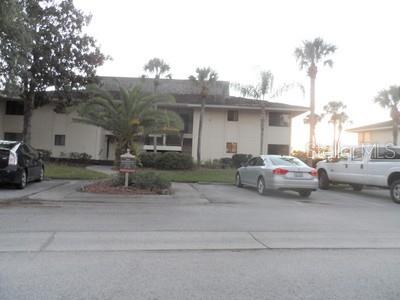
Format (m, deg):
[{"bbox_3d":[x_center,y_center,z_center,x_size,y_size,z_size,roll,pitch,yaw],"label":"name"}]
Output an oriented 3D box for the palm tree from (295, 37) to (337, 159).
[{"bbox_3d":[9.414,-3.774,23.000,3.450,11.300,3.400,2,0,0],"label":"palm tree"}]

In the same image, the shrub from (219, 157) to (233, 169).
[{"bbox_3d":[2.069,1.014,22.500,1.130,0.980,1.100,2,0,0],"label":"shrub"}]

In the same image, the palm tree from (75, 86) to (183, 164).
[{"bbox_3d":[-4.803,-1.501,18.500,7.100,5.500,6.800,2,0,0],"label":"palm tree"}]

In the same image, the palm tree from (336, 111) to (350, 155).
[{"bbox_3d":[19.665,-1.576,38.000,2.200,7.670,2.200,2,-1,0],"label":"palm tree"}]

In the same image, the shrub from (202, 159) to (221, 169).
[{"bbox_3d":[0.925,1.086,22.300,1.400,0.820,1.100,2,0,0],"label":"shrub"}]

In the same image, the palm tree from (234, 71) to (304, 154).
[{"bbox_3d":[5.395,-2.420,22.000,5.300,7.770,4.800,2,-1,0],"label":"palm tree"}]

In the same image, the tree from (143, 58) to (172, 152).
[{"bbox_3d":[-3.451,-2.935,22.000,2.400,8.650,2.400,2,-1,0],"label":"tree"}]

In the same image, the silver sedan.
[{"bbox_3d":[2.980,1.010,11.900,1.835,1.487,4.868,2,-1,-10],"label":"silver sedan"}]

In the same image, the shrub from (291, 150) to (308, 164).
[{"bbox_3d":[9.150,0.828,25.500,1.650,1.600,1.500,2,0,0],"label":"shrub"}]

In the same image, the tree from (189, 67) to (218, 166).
[{"bbox_3d":[0.177,-2.694,22.300,2.500,8.100,2.500,2,0,0],"label":"tree"}]

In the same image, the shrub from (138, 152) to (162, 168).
[{"bbox_3d":[-3.841,0.826,21.300,1.900,1.270,1.600,2,-1,0],"label":"shrub"}]

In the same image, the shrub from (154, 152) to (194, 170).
[{"bbox_3d":[-1.997,0.867,20.900,2.850,1.360,1.800,2,-1,0],"label":"shrub"}]

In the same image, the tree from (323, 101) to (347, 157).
[{"bbox_3d":[17.396,-2.077,36.000,2.900,8.700,2.900,2,-1,0],"label":"tree"}]

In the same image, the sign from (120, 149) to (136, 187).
[{"bbox_3d":[-2.682,0.666,10.400,0.600,1.440,0.220,2,-1,-5],"label":"sign"}]

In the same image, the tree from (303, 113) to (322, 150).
[{"bbox_3d":[15.078,-1.401,37.000,2.700,7.210,2.700,2,-1,0],"label":"tree"}]

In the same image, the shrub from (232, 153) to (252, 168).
[{"bbox_3d":[3.448,0.852,22.500,1.600,1.300,1.450,2,0,0],"label":"shrub"}]

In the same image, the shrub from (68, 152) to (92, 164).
[{"bbox_3d":[-9.395,0.668,21.800,1.850,0.980,1.300,2,0,0],"label":"shrub"}]

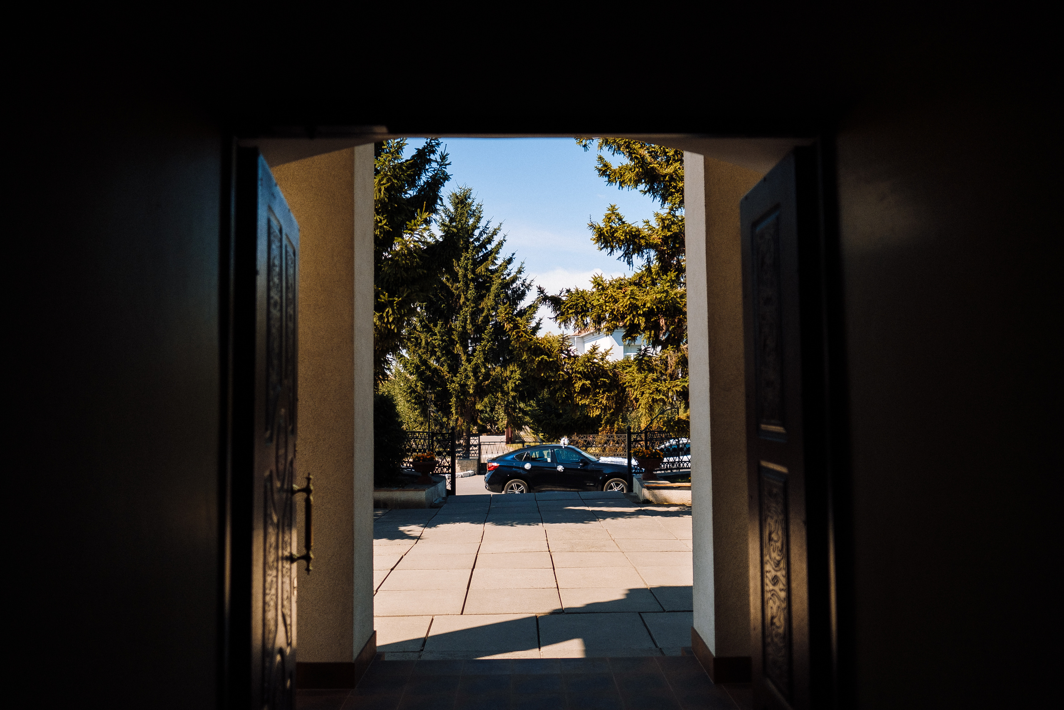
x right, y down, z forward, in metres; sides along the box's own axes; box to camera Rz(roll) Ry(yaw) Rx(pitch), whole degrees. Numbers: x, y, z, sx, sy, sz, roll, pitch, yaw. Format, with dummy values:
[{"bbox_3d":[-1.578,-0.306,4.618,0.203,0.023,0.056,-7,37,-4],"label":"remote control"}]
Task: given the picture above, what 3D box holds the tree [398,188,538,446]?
[{"bbox_3d":[-2.816,-1.307,31.000,6.200,12.000,6.100,0,-3,-1],"label":"tree"}]

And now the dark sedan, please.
[{"bbox_3d":[1.000,3.590,21.850,4.910,1.700,2.020,0,-3,-2],"label":"dark sedan"}]

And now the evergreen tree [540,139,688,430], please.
[{"bbox_3d":[4.600,-3.400,20.300,8.700,15.000,8.500,0,-3,-1],"label":"evergreen tree"}]

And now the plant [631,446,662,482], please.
[{"bbox_3d":[2.606,2.455,16.000,0.690,0.790,0.660,0,-3,-1],"label":"plant"}]

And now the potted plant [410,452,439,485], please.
[{"bbox_3d":[-2.390,2.518,15.750,0.640,0.730,0.620,0,-3,-1],"label":"potted plant"}]

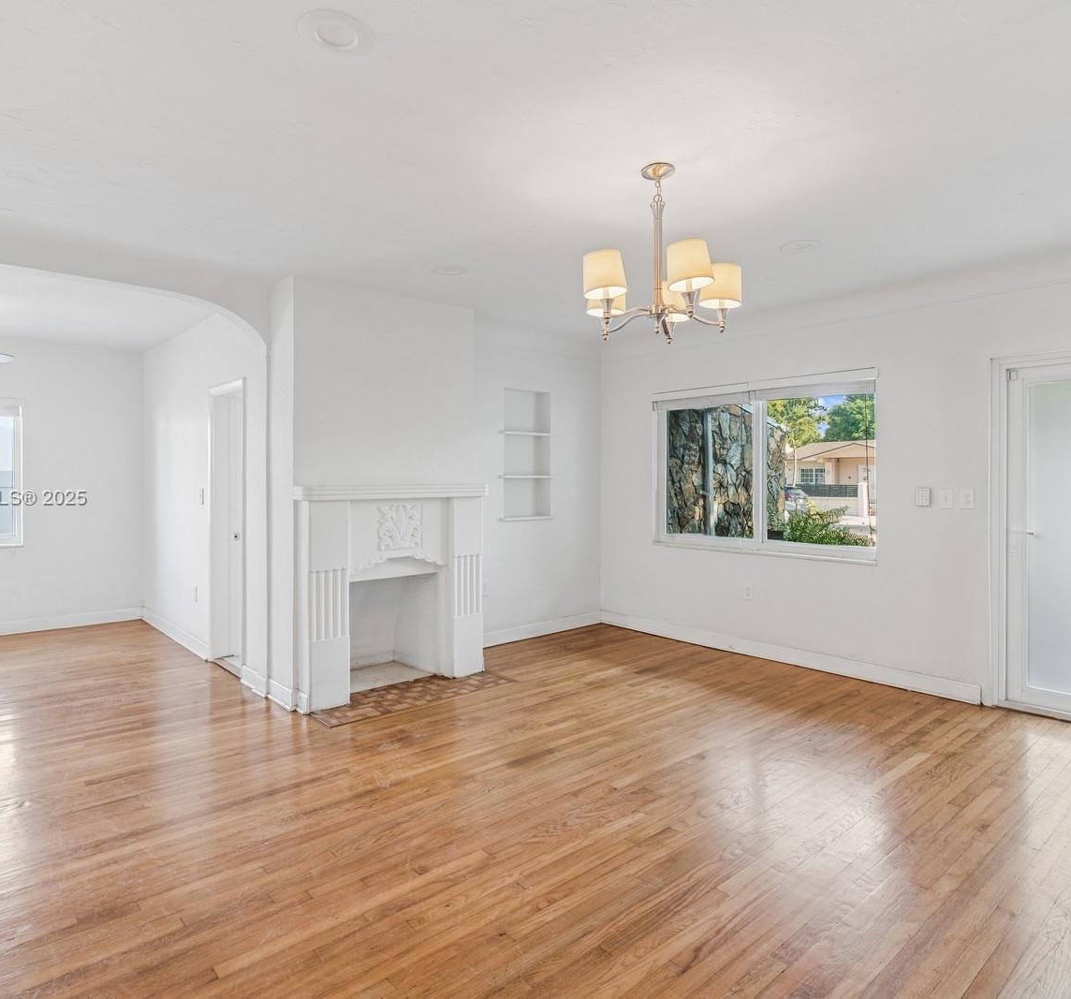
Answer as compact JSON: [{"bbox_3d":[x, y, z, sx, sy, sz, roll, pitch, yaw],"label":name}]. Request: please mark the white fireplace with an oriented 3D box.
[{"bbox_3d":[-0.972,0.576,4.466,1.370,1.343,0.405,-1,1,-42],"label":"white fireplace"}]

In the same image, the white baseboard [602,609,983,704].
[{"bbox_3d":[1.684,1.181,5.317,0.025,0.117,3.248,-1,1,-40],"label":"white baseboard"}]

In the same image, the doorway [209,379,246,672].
[{"bbox_3d":[-2.167,0.205,4.785,0.130,2.047,0.784,-1,1,-42],"label":"doorway"}]

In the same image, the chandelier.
[{"bbox_3d":[0.492,-0.987,2.646,0.650,0.660,0.650,0,1,0],"label":"chandelier"}]

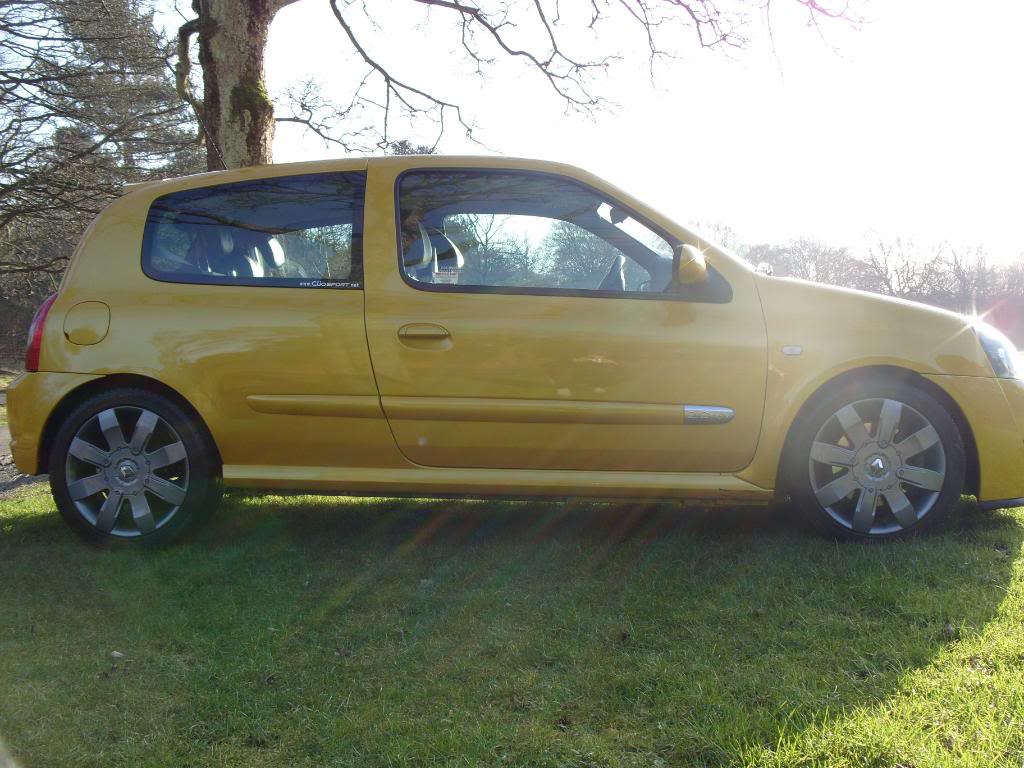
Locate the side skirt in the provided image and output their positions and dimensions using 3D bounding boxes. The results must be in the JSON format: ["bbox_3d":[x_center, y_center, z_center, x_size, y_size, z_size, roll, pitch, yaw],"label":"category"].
[{"bbox_3d":[-0.057,0.331,3.448,1.817,0.097,0.090,1,3,3],"label":"side skirt"}]

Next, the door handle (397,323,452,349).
[{"bbox_3d":[-0.286,-0.158,3.408,0.183,0.084,0.045,-1,3,3],"label":"door handle"}]

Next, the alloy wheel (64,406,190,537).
[{"bbox_3d":[-1.288,0.293,3.571,0.438,0.438,0.170,-1,3,3],"label":"alloy wheel"}]

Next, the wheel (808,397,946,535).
[{"bbox_3d":[1.182,0.261,3.418,0.438,0.438,0.170,-1,3,3],"label":"wheel"}]

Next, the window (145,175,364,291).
[{"bbox_3d":[-0.890,-0.525,3.575,0.762,0.435,0.060,-1,-19,3],"label":"window"}]

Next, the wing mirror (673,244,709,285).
[{"bbox_3d":[0.563,-0.377,3.268,0.105,0.120,0.220,-1,3,3],"label":"wing mirror"}]

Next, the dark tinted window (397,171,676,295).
[{"bbox_3d":[0.080,-0.506,3.515,0.927,0.459,0.060,-1,-19,3],"label":"dark tinted window"}]

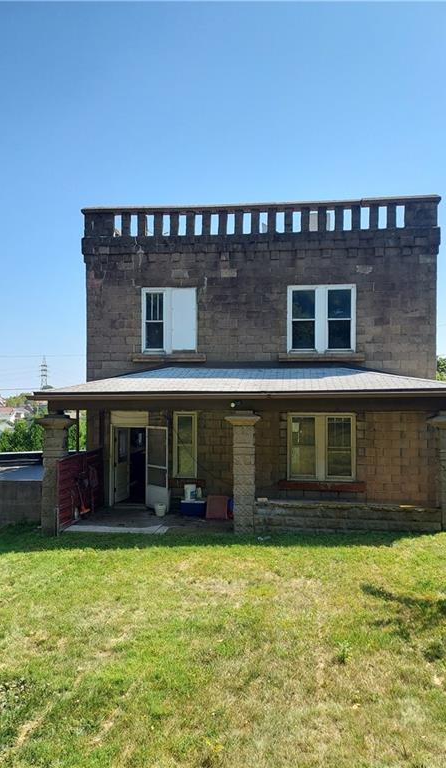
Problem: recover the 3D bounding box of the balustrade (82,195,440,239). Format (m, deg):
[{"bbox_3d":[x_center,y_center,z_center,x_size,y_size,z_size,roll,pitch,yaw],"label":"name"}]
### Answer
[{"bbox_3d":[0.793,-4.015,13.127,8.699,0.750,0.370,0,0,6],"label":"balustrade"}]

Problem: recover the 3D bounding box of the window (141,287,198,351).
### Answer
[{"bbox_3d":[-1.338,-1.584,13.360,1.416,1.673,0.120,0,0,6],"label":"window"}]

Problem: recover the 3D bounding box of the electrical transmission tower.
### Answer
[{"bbox_3d":[-140.789,-7.099,420.000,7.900,31.000,6.500,0,0,-23],"label":"electrical transmission tower"}]

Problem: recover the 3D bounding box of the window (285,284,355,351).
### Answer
[{"bbox_3d":[2.396,-1.572,12.942,1.645,1.674,0.120,0,0,6],"label":"window"}]

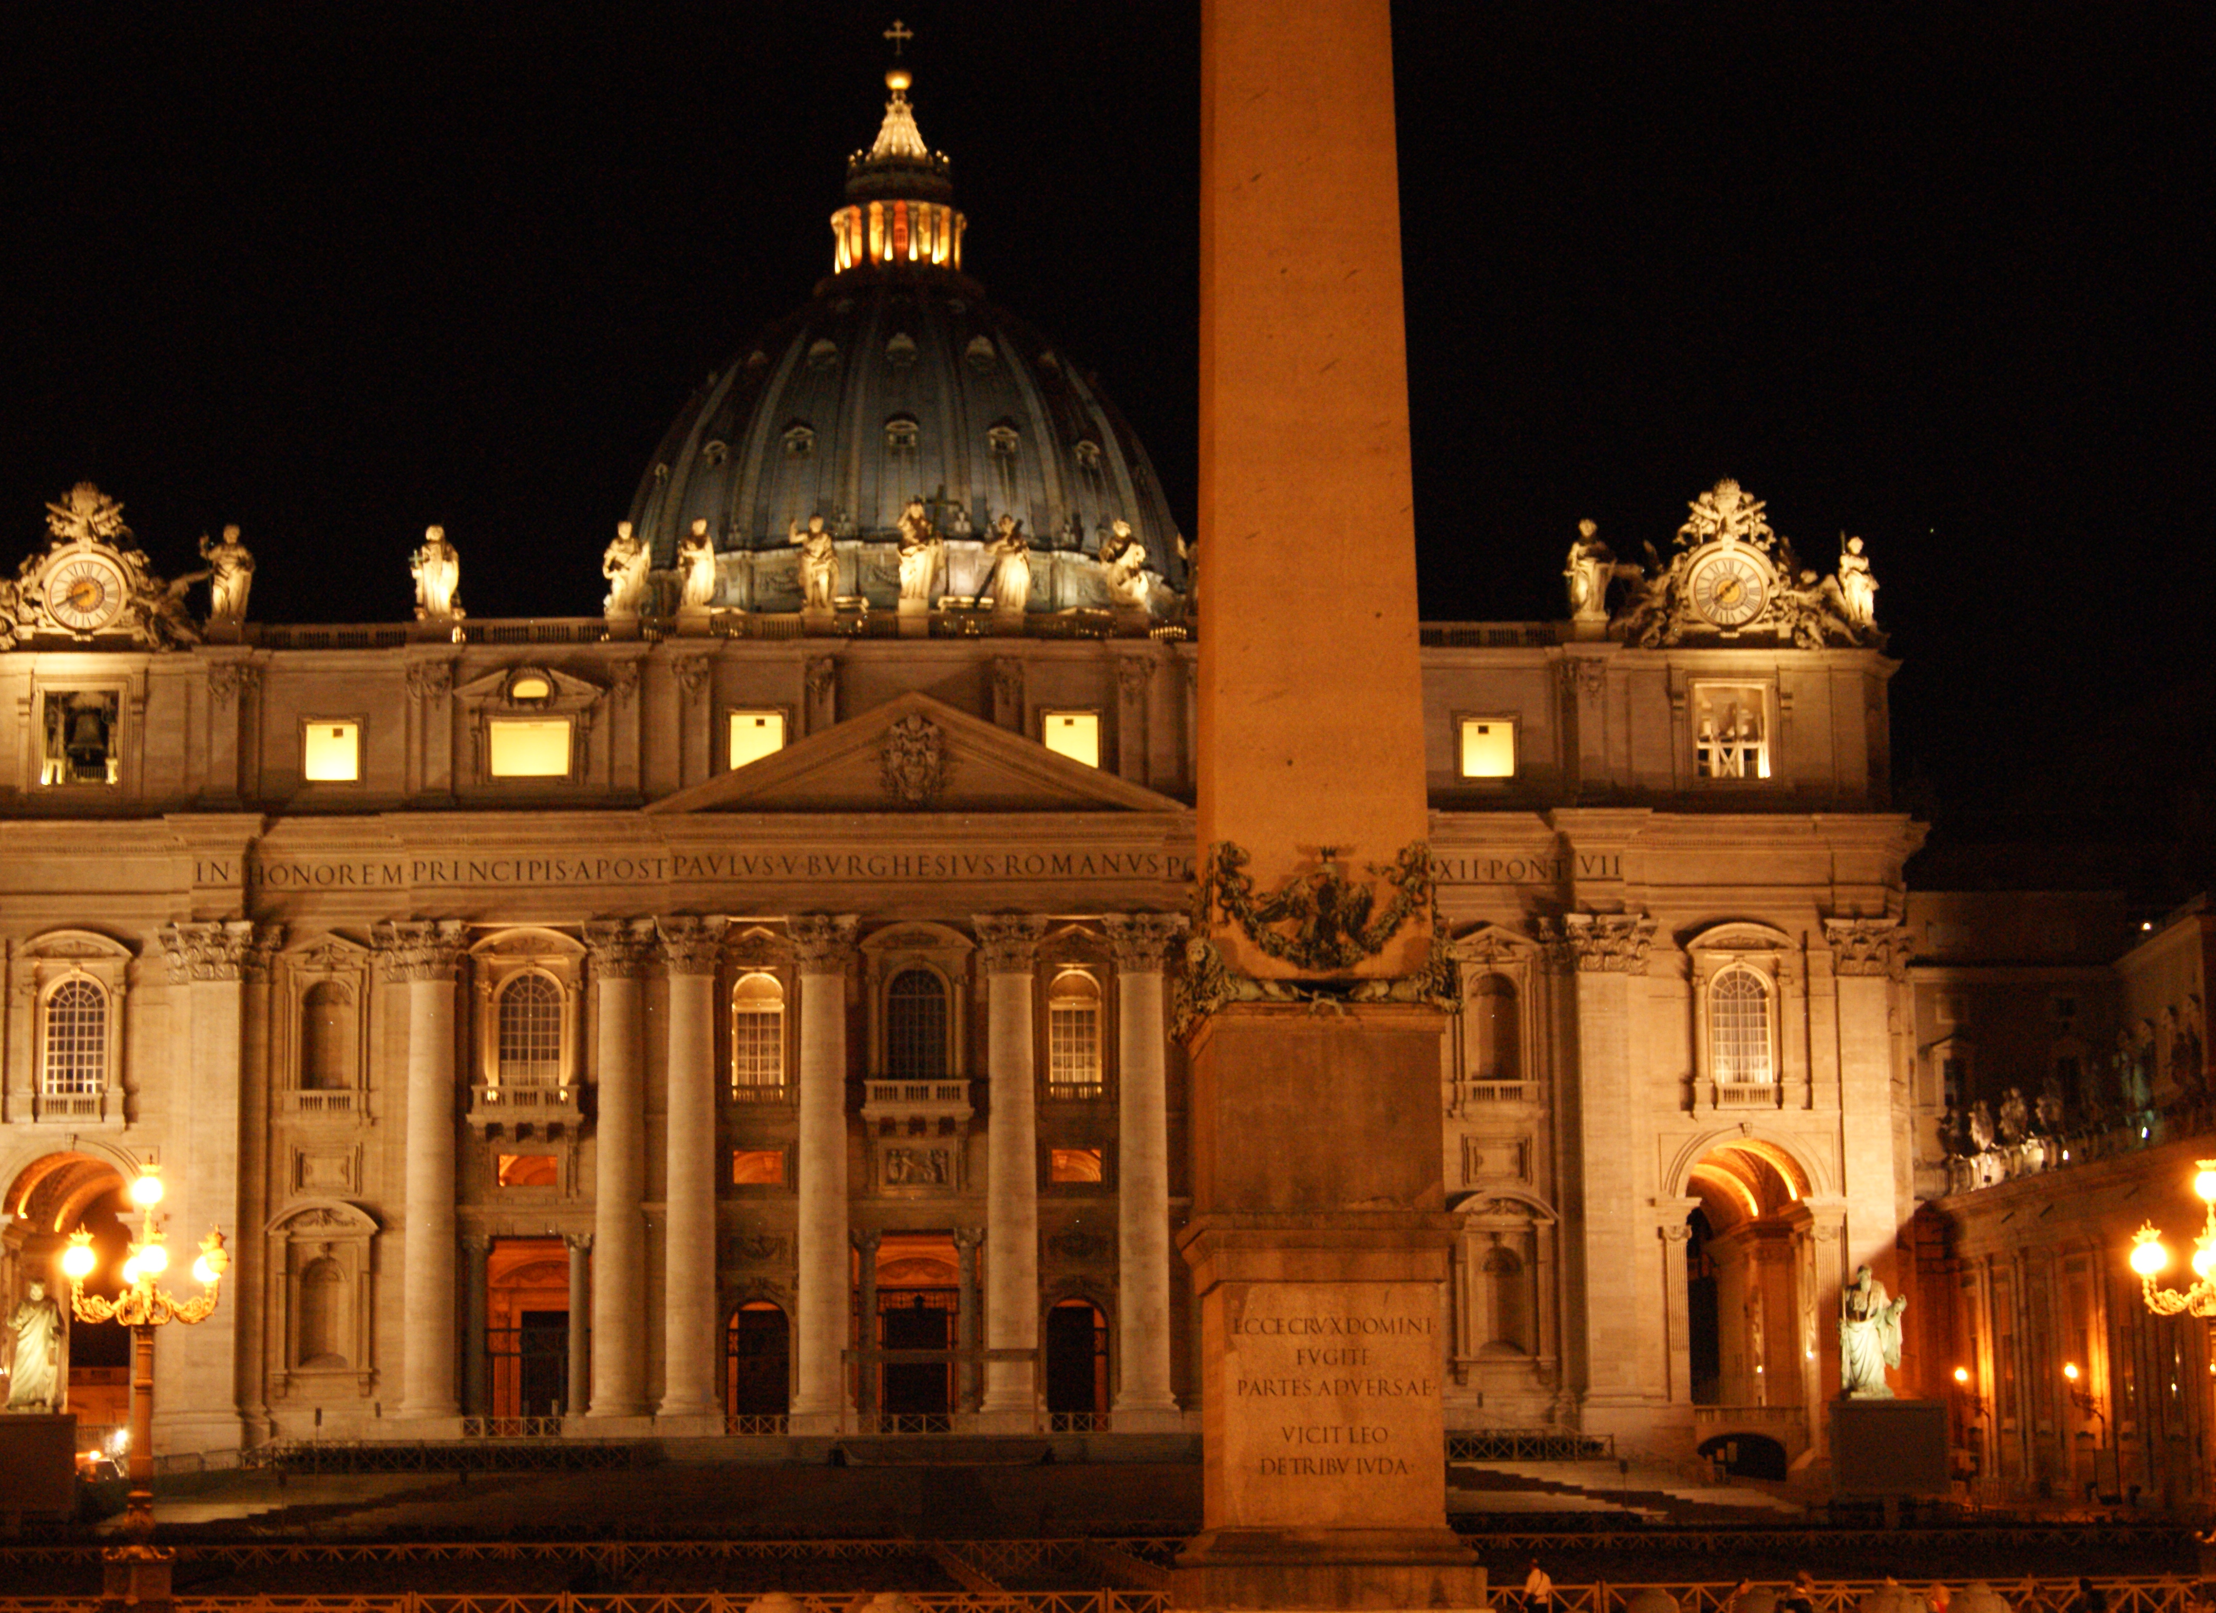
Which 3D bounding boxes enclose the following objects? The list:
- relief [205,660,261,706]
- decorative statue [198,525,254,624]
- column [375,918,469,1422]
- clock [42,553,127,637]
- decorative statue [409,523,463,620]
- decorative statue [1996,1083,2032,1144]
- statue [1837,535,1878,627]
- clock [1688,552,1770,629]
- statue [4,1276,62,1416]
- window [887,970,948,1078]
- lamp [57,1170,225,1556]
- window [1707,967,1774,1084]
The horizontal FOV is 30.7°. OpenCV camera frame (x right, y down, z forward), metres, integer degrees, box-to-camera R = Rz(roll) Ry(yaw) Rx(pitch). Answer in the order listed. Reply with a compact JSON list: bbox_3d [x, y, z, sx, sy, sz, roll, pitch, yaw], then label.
[{"bbox_3d":[-49.691,-7.050,229.572,2.973,2.420,1.000,0,-10,-3],"label":"relief"},{"bbox_3d":[-50.361,-13.177,230.444,2.900,5.600,1.950,0,-10,-3],"label":"decorative statue"},{"bbox_3d":[-37.970,20.223,225.190,4.400,28.192,4.100,0,-10,-3],"label":"column"},{"bbox_3d":[-58.490,-12.191,231.030,4.874,4.890,0.800,0,-10,-3],"label":"clock"},{"bbox_3d":[-39.564,-13.775,237.993,2.900,5.500,2.000,0,-10,-3],"label":"decorative statue"},{"bbox_3d":[48.282,16.430,215.000,1.400,3.131,1.500,1,-10,-11],"label":"decorative statue"},{"bbox_3d":[43.743,-13.210,235.830,2.150,5.300,1.800,0,-10,-3],"label":"statue"},{"bbox_3d":[36.346,-12.612,235.870,4.801,4.652,0.800,0,-10,-3],"label":"clock"},{"bbox_3d":[-44.343,22.233,166.627,2.300,5.550,2.000,1,-10,-9],"label":"statue"},{"bbox_3d":[-10.814,12.248,228.196,3.500,6.136,0.700,0,-10,-3],"label":"window"},{"bbox_3d":[-17.411,10.116,73.006,2.920,7.468,2.920,2,-10,-13],"label":"lamp"},{"bbox_3d":[36.078,12.469,230.330,3.406,6.629,0.700,0,-10,-3],"label":"window"}]

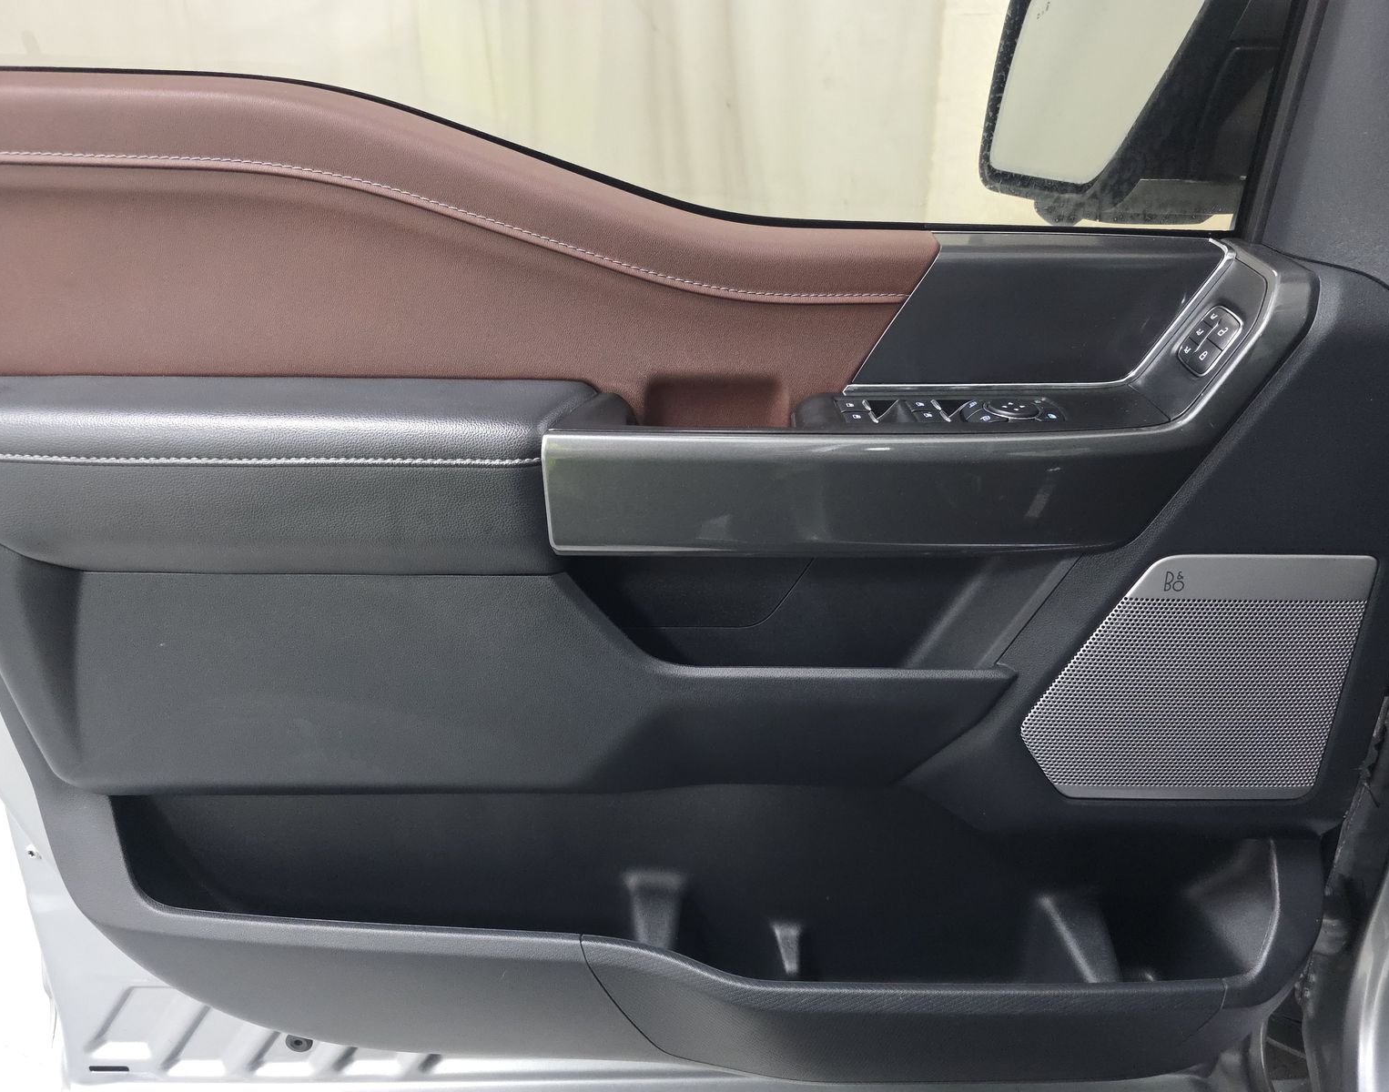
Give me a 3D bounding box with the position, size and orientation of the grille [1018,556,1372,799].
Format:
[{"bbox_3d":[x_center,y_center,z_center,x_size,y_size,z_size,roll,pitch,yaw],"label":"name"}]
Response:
[{"bbox_3d":[0.382,0.101,0.758,0.248,0.211,0.025,0,19,-1],"label":"grille"}]

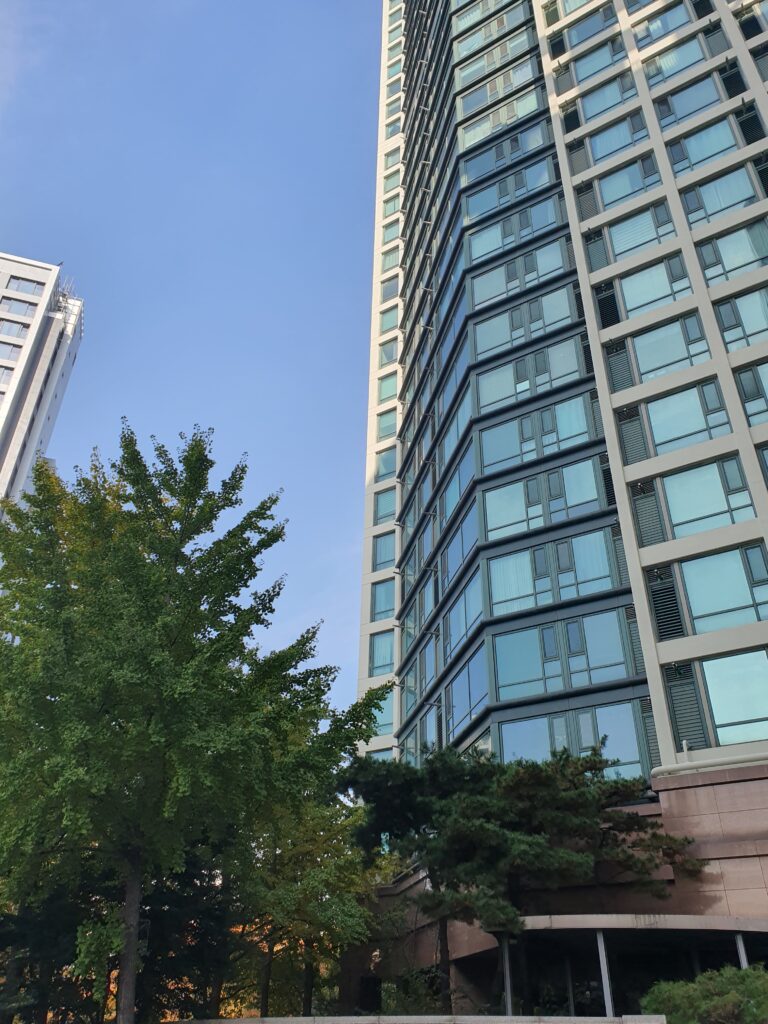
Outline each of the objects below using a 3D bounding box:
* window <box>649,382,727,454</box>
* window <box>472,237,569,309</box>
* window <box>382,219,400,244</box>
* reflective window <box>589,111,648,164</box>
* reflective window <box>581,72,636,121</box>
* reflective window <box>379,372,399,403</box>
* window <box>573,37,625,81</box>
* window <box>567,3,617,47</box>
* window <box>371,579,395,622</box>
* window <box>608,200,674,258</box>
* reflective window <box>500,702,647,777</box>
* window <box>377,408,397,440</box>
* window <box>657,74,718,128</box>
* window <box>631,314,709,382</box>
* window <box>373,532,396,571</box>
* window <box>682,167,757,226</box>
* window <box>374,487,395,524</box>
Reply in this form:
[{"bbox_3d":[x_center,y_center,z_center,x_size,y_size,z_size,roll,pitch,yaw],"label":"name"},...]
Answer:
[{"bbox_3d":[9.645,-3.029,24.611,2.280,2.120,0.200,-18,-37,27],"label":"window"},{"bbox_3d":[6.030,-10.695,34.660,4.560,2.174,0.200,-18,-37,27],"label":"window"},{"bbox_3d":[0.578,-21.491,59.124,1.500,2.120,0.200,-18,-37,27],"label":"window"},{"bbox_3d":[9.973,-15.835,32.595,2.271,2.144,0.200,-18,-37,27],"label":"reflective window"},{"bbox_3d":[10.175,-18.528,34.696,2.333,2.165,0.200,-18,-37,27],"label":"reflective window"},{"bbox_3d":[0.383,-7.998,50.518,1.525,2.165,0.200,-18,-37,27],"label":"reflective window"},{"bbox_3d":[10.145,-21.401,36.364,2.280,2.120,0.200,-18,-37,27],"label":"window"},{"bbox_3d":[10.139,-23.511,37.405,2.271,2.144,0.200,-18,-37,27],"label":"window"},{"bbox_3d":[0.021,4.798,41.664,1.495,2.265,0.200,-18,-37,27],"label":"window"},{"bbox_3d":[9.991,-10.789,29.818,2.333,2.165,0.200,-18,-37,27],"label":"window"},{"bbox_3d":[5.672,7.323,23.722,4.483,2.226,0.200,-18,-37,27],"label":"reflective window"},{"bbox_3d":[0.161,-5.573,48.928,1.500,2.120,0.200,-18,-37,27],"label":"window"},{"bbox_3d":[12.560,-16.724,31.747,2.287,2.165,0.200,-18,-37,27],"label":"window"},{"bbox_3d":[9.752,-5.601,26.180,2.271,2.144,0.200,-18,-37,27],"label":"window"},{"bbox_3d":[0.076,2.240,43.268,1.495,2.265,0.200,-18,-37,27],"label":"window"},{"bbox_3d":[12.273,-11.606,28.277,2.280,2.120,0.200,-18,-37,27],"label":"window"},{"bbox_3d":[0.199,-0.259,45.640,1.525,2.165,0.200,-18,-37,27],"label":"window"}]

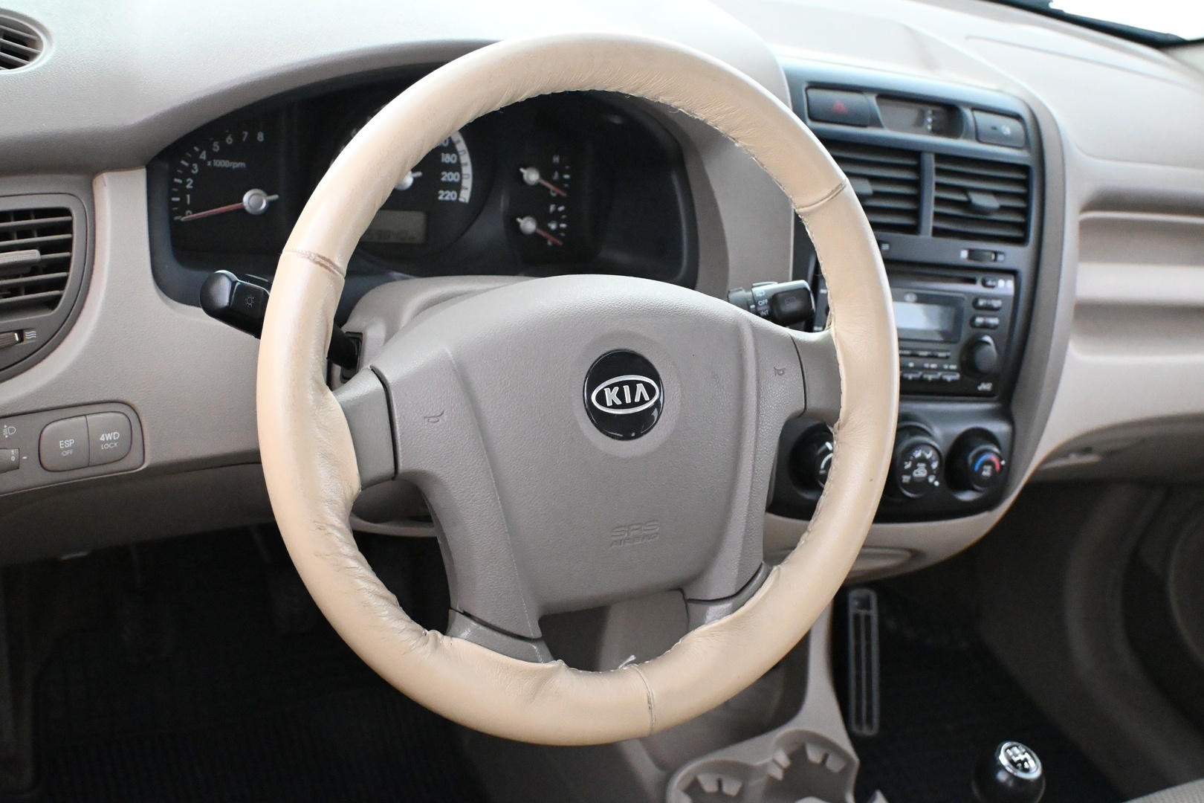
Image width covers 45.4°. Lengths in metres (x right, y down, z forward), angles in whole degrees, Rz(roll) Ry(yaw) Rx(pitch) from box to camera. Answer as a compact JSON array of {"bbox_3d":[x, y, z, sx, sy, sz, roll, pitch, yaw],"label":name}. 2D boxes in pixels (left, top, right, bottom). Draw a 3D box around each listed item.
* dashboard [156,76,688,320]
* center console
[{"bbox_3d":[-0.124,-0.142,1.001,0.380,0.155,0.110,1,2,-25],"label":"dashboard"},{"bbox_3d":[0.221,-0.085,1.147,0.235,0.345,0.100,1,4,-25],"label":"center console"}]

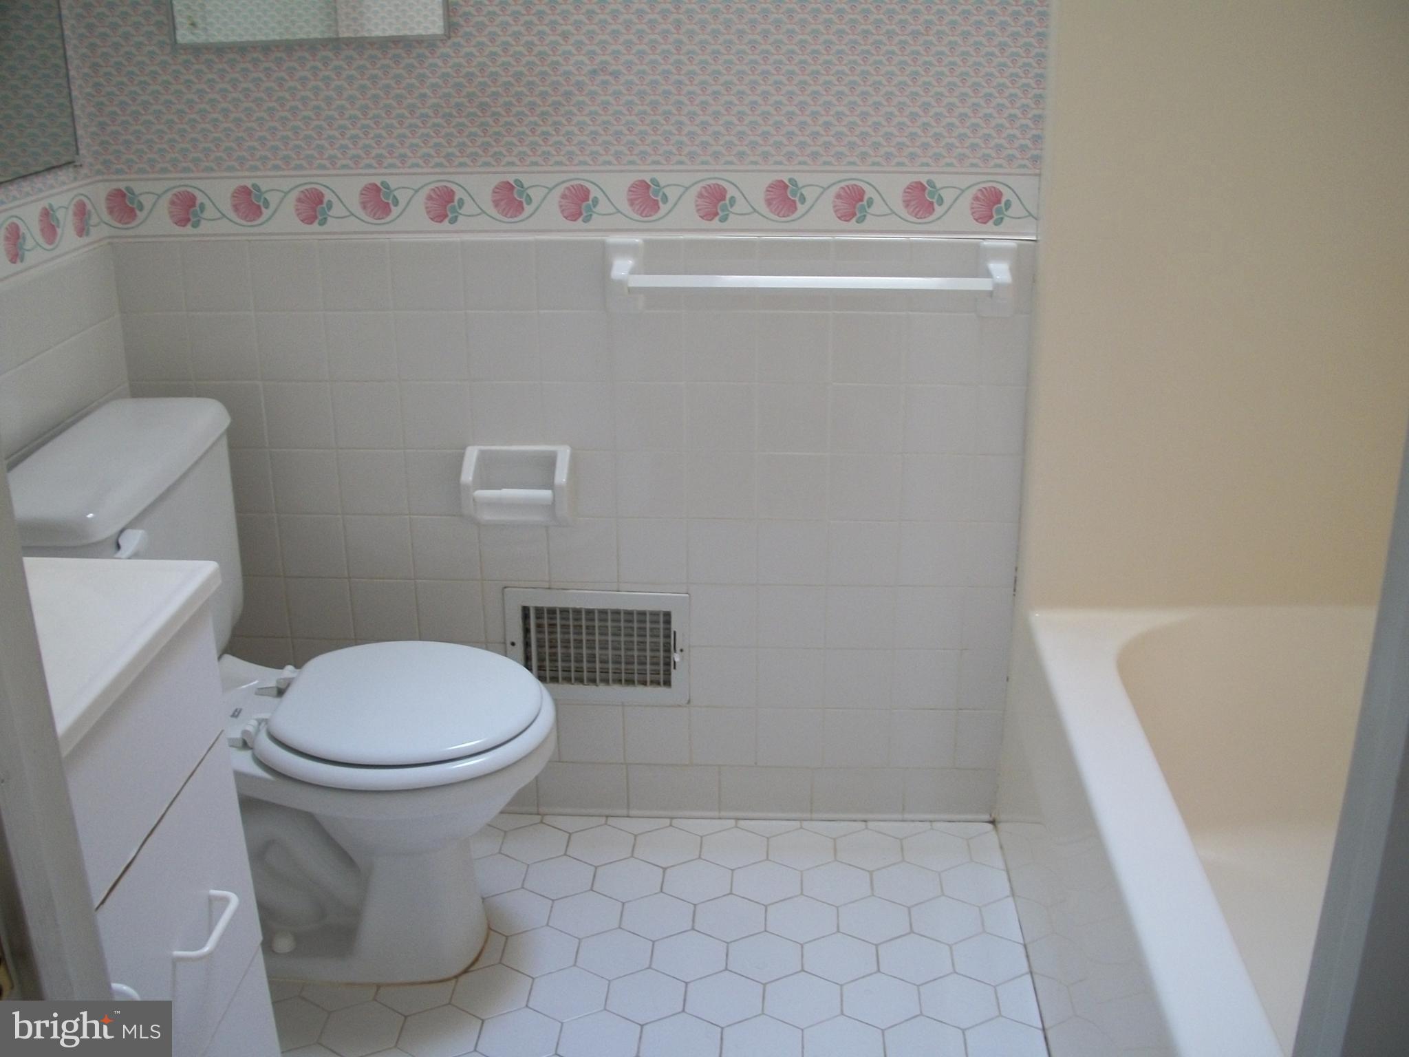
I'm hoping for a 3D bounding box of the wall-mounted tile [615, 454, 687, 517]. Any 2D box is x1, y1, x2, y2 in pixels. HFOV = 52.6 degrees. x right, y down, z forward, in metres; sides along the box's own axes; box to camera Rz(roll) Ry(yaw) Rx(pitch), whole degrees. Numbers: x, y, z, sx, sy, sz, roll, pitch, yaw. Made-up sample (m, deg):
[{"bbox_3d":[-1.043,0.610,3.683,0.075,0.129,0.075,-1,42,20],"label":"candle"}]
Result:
[{"bbox_3d":[-0.082,-0.068,2.212,0.108,0.108,0.009,1,20,3],"label":"wall-mounted tile"}]

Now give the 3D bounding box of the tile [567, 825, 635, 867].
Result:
[{"bbox_3d":[-0.169,0.522,2.331,0.108,0.009,0.125,0,21,3],"label":"tile"}]

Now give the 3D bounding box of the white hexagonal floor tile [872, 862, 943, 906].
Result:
[{"bbox_3d":[0.314,0.558,2.219,0.108,0.009,0.125,1,20,3],"label":"white hexagonal floor tile"}]

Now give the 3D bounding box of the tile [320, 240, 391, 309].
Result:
[{"bbox_3d":[-0.519,-0.376,2.123,0.107,0.104,0.009,1,20,3],"label":"tile"}]

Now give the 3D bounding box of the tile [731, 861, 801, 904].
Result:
[{"bbox_3d":[0.098,0.557,2.228,0.108,0.009,0.125,0,21,3],"label":"tile"}]

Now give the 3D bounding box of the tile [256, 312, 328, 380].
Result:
[{"bbox_3d":[-0.631,-0.278,2.183,0.108,0.107,0.009,1,20,4],"label":"tile"}]

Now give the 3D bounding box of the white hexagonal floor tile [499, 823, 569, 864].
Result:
[{"bbox_3d":[-0.279,0.518,2.327,0.106,0.009,0.122,1,20,3],"label":"white hexagonal floor tile"}]

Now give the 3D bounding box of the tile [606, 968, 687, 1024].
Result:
[{"bbox_3d":[-0.079,0.650,1.969,0.105,0.009,0.121,1,20,4],"label":"tile"}]

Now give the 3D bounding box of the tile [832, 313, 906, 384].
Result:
[{"bbox_3d":[0.243,-0.267,2.111,0.108,0.108,0.010,1,20,4],"label":"tile"}]

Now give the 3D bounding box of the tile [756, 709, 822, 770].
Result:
[{"bbox_3d":[0.140,0.343,2.344,0.108,0.108,0.009,1,21,3],"label":"tile"}]

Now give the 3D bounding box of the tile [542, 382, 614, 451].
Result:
[{"bbox_3d":[-0.193,-0.173,2.178,0.108,0.108,0.009,1,20,3],"label":"tile"}]

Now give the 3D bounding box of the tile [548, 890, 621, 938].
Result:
[{"bbox_3d":[-0.184,0.597,2.198,0.109,0.009,0.126,1,20,3],"label":"tile"}]

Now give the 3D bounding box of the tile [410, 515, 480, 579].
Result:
[{"bbox_3d":[-0.408,0.032,2.281,0.108,0.107,0.009,1,20,4],"label":"tile"}]

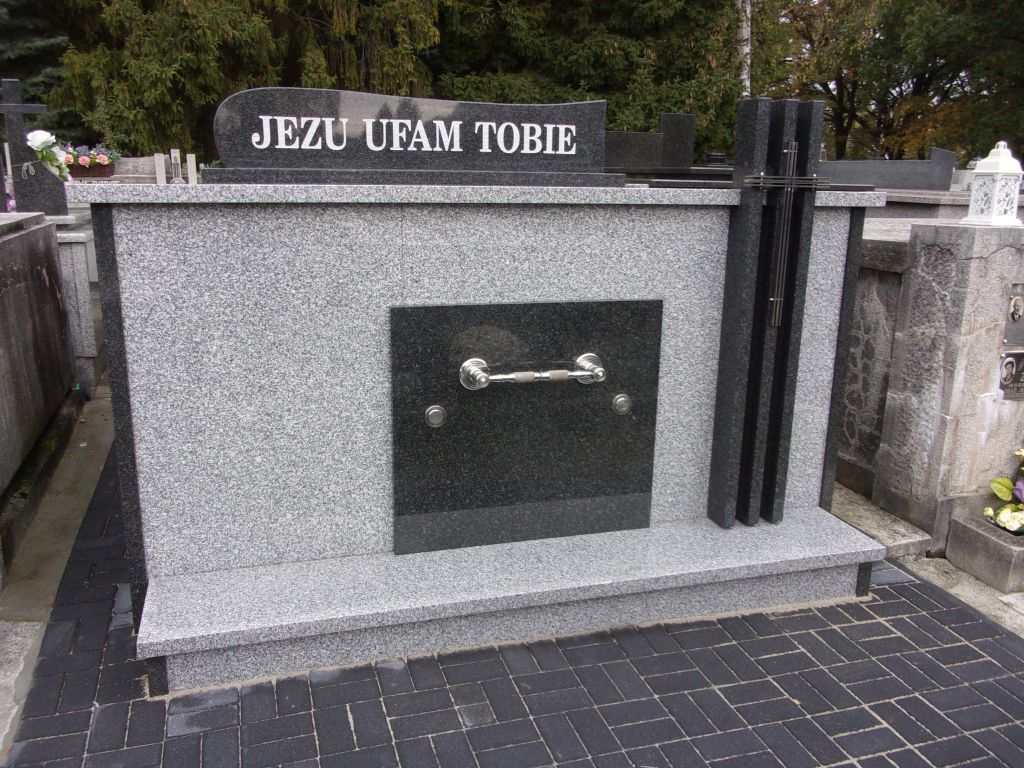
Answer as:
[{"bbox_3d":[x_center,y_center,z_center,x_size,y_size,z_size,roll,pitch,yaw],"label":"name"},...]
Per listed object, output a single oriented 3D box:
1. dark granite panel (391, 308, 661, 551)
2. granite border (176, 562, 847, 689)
[{"bbox_3d":[0.063,0.149,3.074,1.018,0.907,0.040,-3,15,-16],"label":"dark granite panel"},{"bbox_3d":[0.135,0.804,2.879,2.474,0.150,0.060,-3,15,-16],"label":"granite border"}]

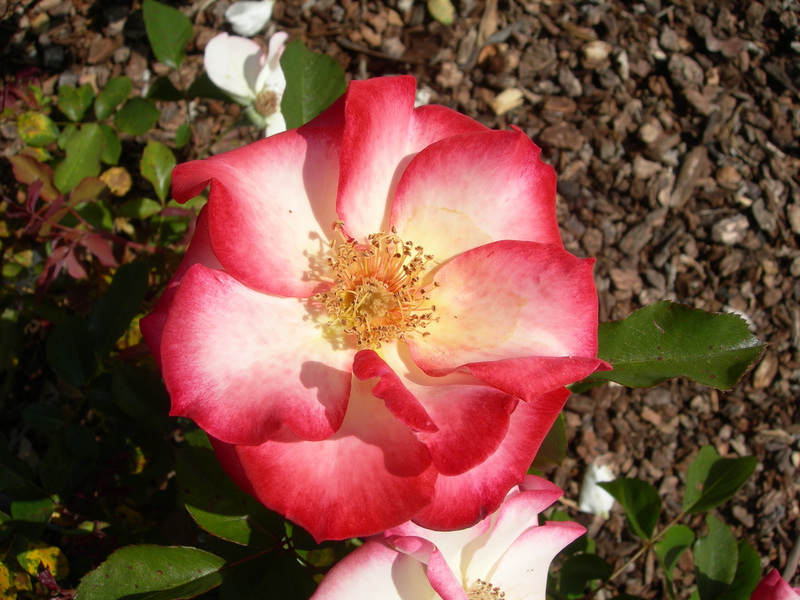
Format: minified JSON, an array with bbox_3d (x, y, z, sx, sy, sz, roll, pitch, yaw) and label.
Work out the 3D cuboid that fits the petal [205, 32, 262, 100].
[{"bbox_3d":[-0.106,-0.148,0.560,0.038,0.015,0.052,-34,73,-11],"label":"petal"}]

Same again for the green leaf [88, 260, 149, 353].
[{"bbox_3d":[-0.167,0.004,0.520,0.025,0.010,0.060,22,72,8],"label":"green leaf"}]

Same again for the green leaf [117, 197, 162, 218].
[{"bbox_3d":[-0.189,-0.067,0.640,0.032,0.007,0.017,-8,70,-3],"label":"green leaf"}]

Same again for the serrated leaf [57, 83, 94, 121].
[{"bbox_3d":[-0.236,-0.145,0.640,0.027,0.008,0.032,-9,70,-3],"label":"serrated leaf"}]

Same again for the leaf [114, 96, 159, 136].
[{"bbox_3d":[-0.176,-0.123,0.591,0.030,0.005,0.026,-13,70,-5],"label":"leaf"}]

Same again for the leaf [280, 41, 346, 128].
[{"bbox_3d":[-0.050,-0.108,0.461,0.043,0.006,0.062,-2,73,-7],"label":"leaf"}]

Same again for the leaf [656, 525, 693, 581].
[{"bbox_3d":[0.146,0.135,0.471,0.020,0.007,0.026,-17,72,0],"label":"leaf"}]

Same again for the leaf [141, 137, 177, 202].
[{"bbox_3d":[-0.171,-0.091,0.620,0.025,0.010,0.051,-13,71,-5],"label":"leaf"}]

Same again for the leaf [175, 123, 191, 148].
[{"bbox_3d":[-0.164,-0.124,0.660,0.011,0.005,0.021,15,71,5],"label":"leaf"}]

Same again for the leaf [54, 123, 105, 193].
[{"bbox_3d":[-0.198,-0.087,0.541,0.027,0.005,0.052,20,66,3],"label":"leaf"}]

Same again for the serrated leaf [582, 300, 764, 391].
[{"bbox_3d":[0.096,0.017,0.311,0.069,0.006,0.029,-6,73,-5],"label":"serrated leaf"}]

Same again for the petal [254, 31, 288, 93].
[{"bbox_3d":[-0.072,-0.135,0.501,0.016,0.008,0.040,11,77,27],"label":"petal"}]

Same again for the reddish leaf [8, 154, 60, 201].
[{"bbox_3d":[-0.225,-0.075,0.541,0.046,0.005,0.019,38,74,13],"label":"reddish leaf"}]

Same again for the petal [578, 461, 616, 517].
[{"bbox_3d":[0.157,0.150,0.700,0.030,0.012,0.041,0,70,0],"label":"petal"}]

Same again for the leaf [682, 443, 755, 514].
[{"bbox_3d":[0.167,0.095,0.462,0.052,0.009,0.028,-37,80,-15],"label":"leaf"}]

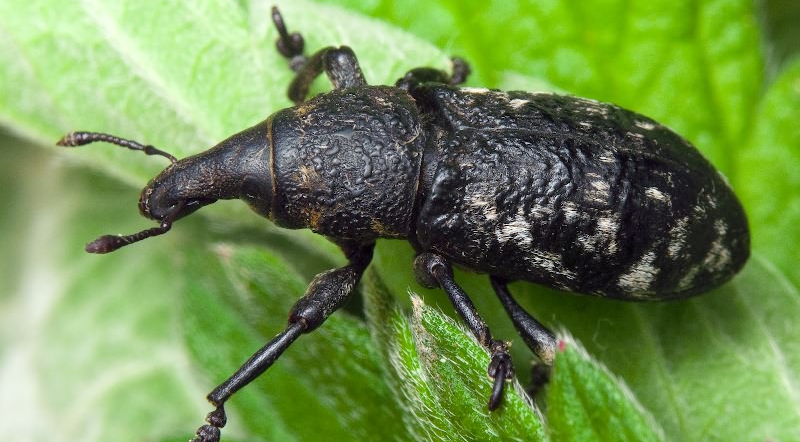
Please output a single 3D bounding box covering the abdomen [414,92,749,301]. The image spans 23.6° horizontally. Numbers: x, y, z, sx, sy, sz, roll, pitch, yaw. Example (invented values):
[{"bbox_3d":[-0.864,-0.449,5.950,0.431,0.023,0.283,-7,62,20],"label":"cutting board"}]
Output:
[{"bbox_3d":[0.005,-0.001,0.055,0.010,0.005,0.006,14,56,0],"label":"abdomen"}]

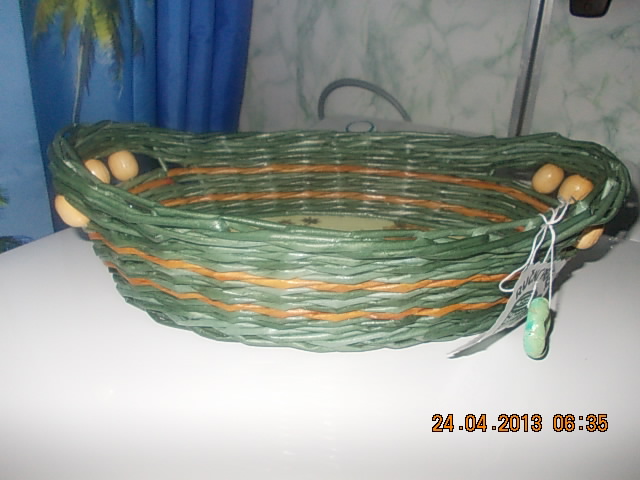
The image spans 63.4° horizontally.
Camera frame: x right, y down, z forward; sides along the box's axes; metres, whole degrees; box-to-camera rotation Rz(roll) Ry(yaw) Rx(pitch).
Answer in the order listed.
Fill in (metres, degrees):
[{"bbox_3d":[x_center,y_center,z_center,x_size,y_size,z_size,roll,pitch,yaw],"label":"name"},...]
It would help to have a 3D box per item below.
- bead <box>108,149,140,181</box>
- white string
[{"bbox_3d":[-0.134,-0.051,0.353,0.021,0.021,0.021,2,24,0],"label":"bead"},{"bbox_3d":[0.127,0.007,0.307,0.042,0.060,0.030,2,24,0],"label":"white string"}]

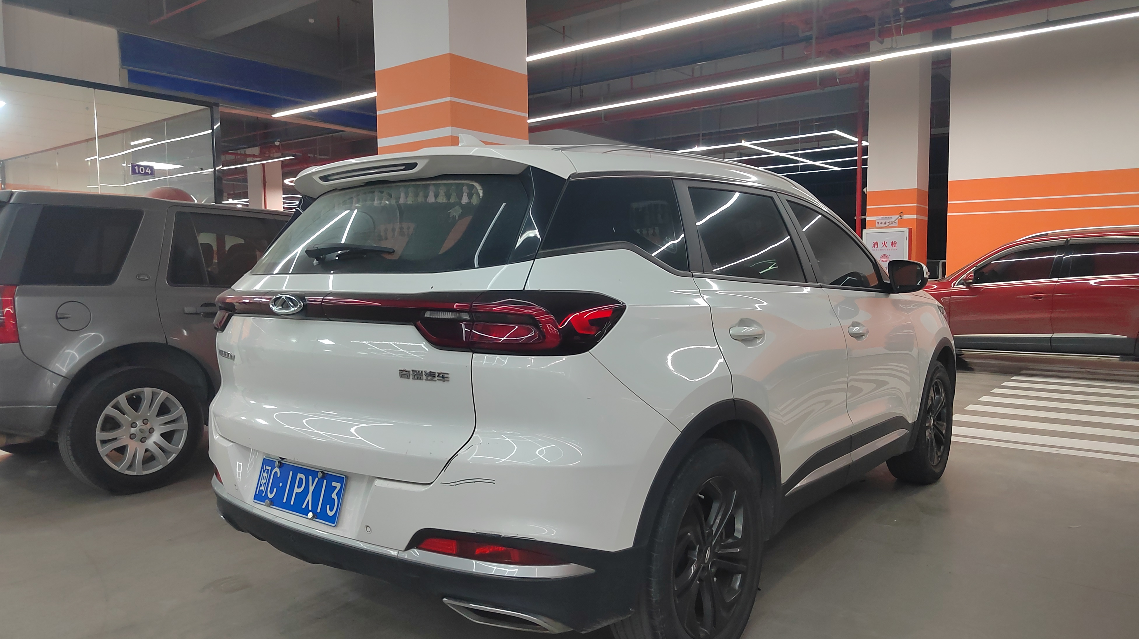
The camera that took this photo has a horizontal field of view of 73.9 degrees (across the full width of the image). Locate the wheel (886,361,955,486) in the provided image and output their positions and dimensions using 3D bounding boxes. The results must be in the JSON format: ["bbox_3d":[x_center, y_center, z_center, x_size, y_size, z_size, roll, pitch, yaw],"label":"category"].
[{"bbox_3d":[2.060,0.595,4.478,0.230,0.720,0.725,2,4,39],"label":"wheel"}]

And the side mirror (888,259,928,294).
[{"bbox_3d":[1.614,-0.206,3.612,0.200,0.155,0.170,2,4,39],"label":"side mirror"}]

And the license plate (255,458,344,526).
[{"bbox_3d":[-0.799,0.499,2.220,0.440,0.140,0.015,2,-12,39],"label":"license plate"}]

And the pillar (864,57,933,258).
[{"bbox_3d":[5.659,-2.307,13.038,0.800,5.200,0.760,3,5,38],"label":"pillar"}]

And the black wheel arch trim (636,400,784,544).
[{"bbox_3d":[0.440,0.482,2.335,0.090,0.470,0.930,2,4,39],"label":"black wheel arch trim"}]

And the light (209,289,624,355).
[{"bbox_3d":[-0.669,-0.013,2.358,1.710,0.175,0.470,2,4,39],"label":"light"}]

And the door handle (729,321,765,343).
[{"bbox_3d":[0.572,0.036,2.463,0.060,0.060,0.230,2,4,39],"label":"door handle"}]

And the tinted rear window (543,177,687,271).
[{"bbox_3d":[0.141,-0.285,2.161,0.670,0.310,0.080,-7,-14,-43],"label":"tinted rear window"}]

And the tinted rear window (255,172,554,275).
[{"bbox_3d":[-0.632,-0.293,2.394,1.380,0.350,0.130,2,-30,39],"label":"tinted rear window"}]

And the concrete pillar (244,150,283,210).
[{"bbox_3d":[-9.408,-2.922,23.592,0.800,5.200,0.680,3,5,38],"label":"concrete pillar"}]

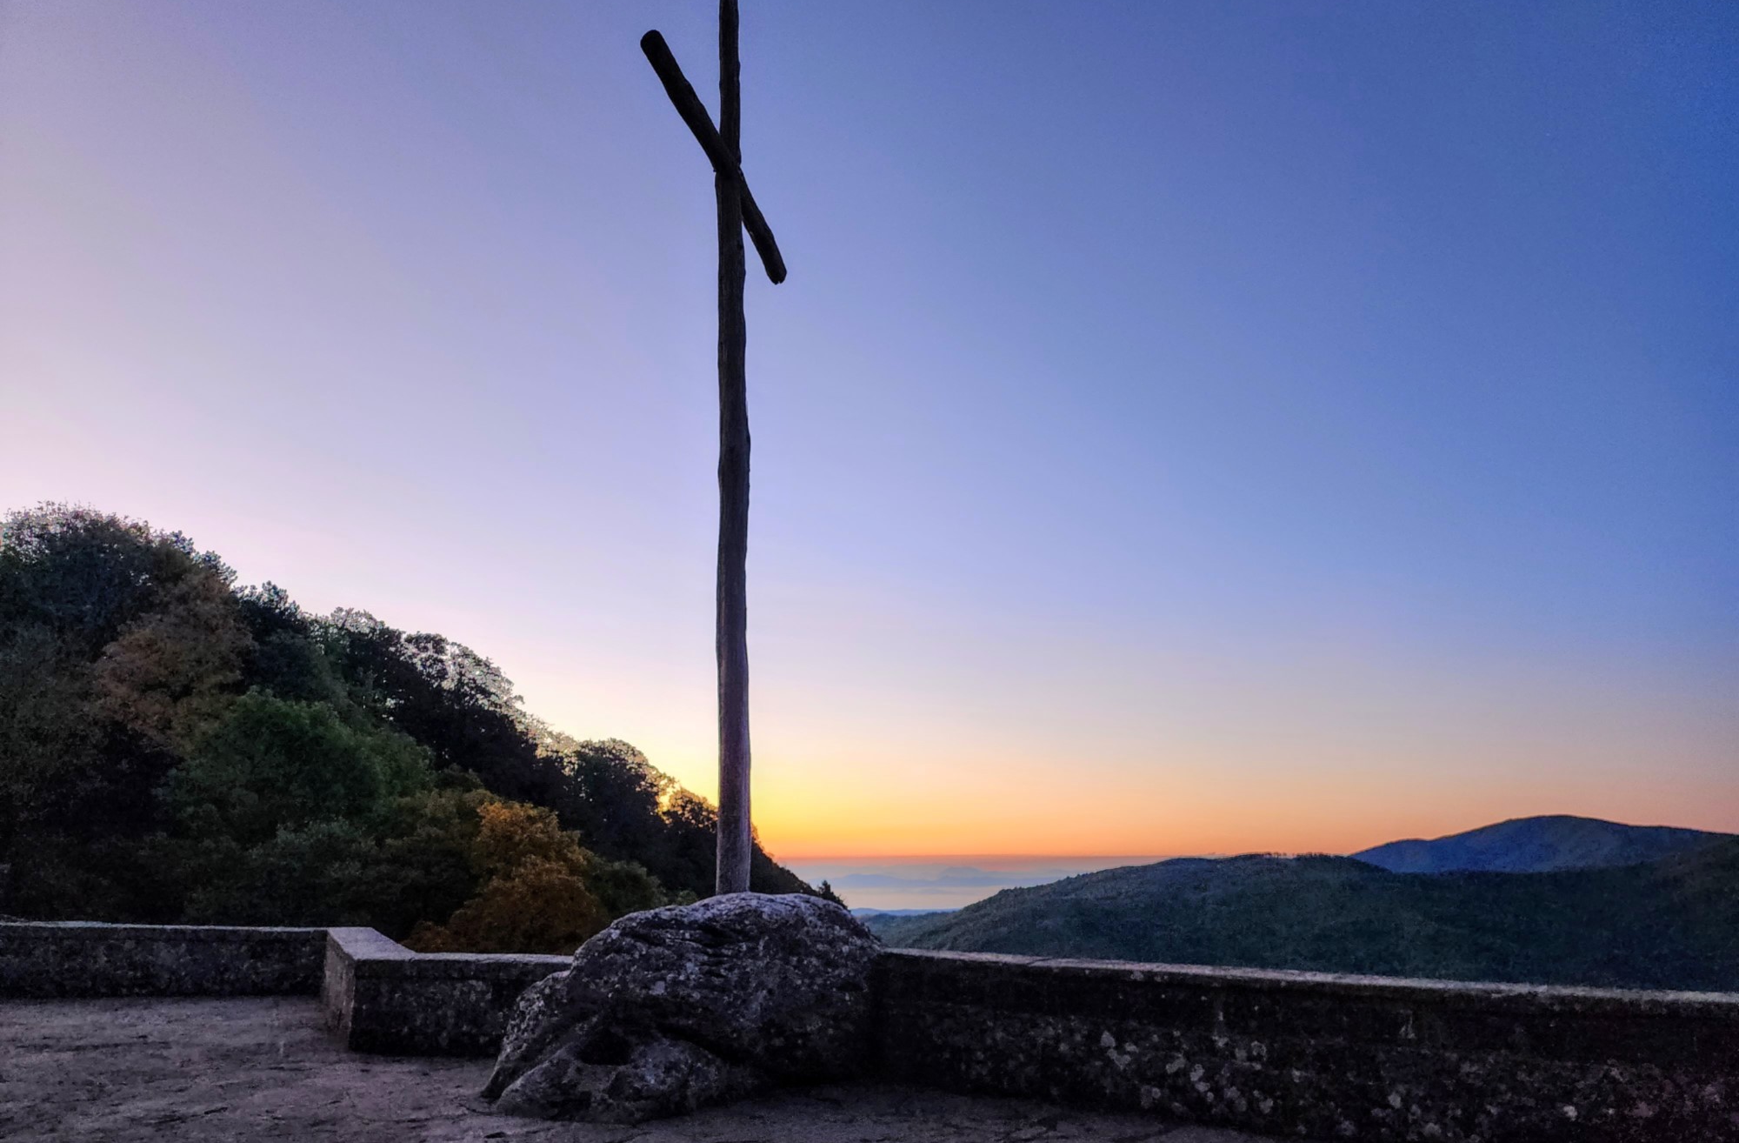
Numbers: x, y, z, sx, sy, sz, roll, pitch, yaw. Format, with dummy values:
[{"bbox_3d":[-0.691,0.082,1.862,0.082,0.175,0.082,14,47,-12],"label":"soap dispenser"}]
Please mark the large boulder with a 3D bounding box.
[{"bbox_3d":[-1.220,2.843,7.802,2.500,1.240,2.000,0,-14,0],"label":"large boulder"}]

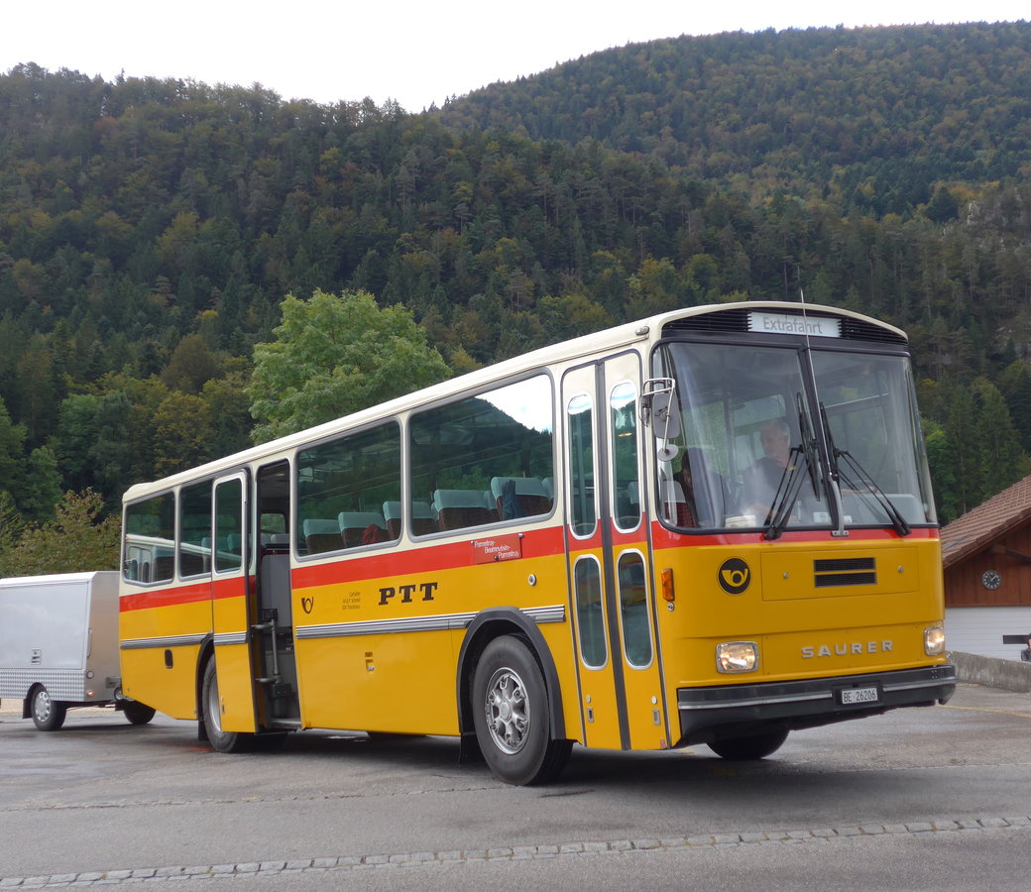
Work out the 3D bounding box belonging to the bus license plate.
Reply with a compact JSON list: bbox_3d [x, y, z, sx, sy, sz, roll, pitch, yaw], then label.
[{"bbox_3d":[2.084,1.513,9.149,0.300,0.080,0.015,1,-8,-34],"label":"bus license plate"}]

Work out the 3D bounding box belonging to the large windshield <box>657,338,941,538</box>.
[{"bbox_3d":[1.769,-0.033,9.384,2.120,1.160,0.380,1,-8,-34],"label":"large windshield"}]

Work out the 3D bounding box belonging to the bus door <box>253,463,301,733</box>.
[{"bbox_3d":[-2.066,1.288,13.075,0.120,2.266,0.756,1,-8,-34],"label":"bus door"}]

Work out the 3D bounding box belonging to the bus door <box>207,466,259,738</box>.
[{"bbox_3d":[-2.531,1.395,13.488,0.100,2.288,0.850,1,-8,-34],"label":"bus door"}]

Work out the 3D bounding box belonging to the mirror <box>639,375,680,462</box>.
[{"bbox_3d":[0.809,-0.152,8.425,0.220,0.470,0.260,-2,-7,-15],"label":"mirror"}]

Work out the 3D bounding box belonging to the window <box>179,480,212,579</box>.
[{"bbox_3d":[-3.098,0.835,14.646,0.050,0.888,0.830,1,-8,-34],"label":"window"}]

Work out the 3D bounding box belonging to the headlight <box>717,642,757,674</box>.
[{"bbox_3d":[1.288,1.225,8.770,0.255,0.170,0.090,0,-8,-24],"label":"headlight"}]

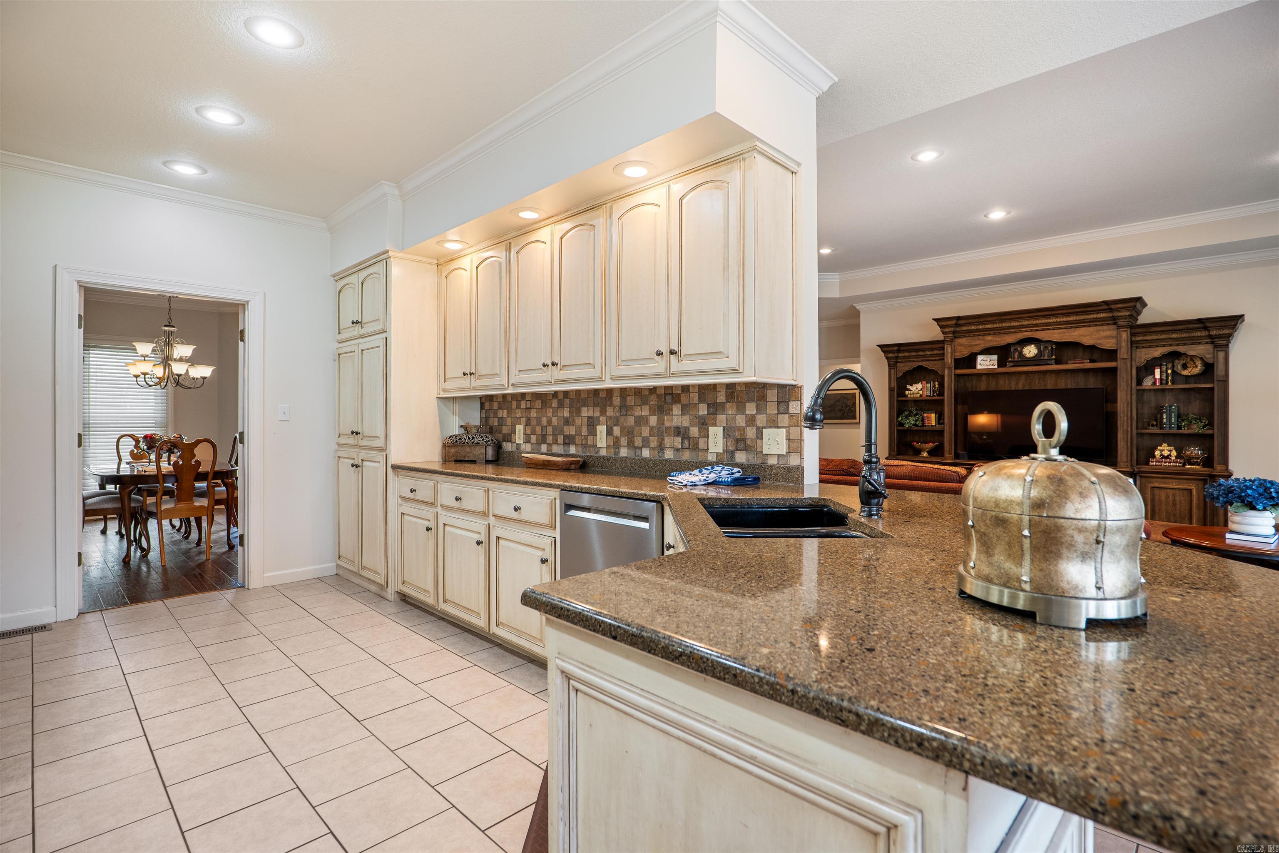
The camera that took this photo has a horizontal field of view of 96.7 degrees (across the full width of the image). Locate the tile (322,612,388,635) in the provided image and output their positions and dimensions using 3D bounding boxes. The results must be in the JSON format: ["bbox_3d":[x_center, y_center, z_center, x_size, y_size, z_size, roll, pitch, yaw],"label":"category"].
[{"bbox_3d":[-1.679,1.172,3.395,0.298,0.010,0.298,0,0,45],"label":"tile"}]

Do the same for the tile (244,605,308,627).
[{"bbox_3d":[-2.282,1.195,3.590,0.303,0.010,0.296,0,0,43],"label":"tile"}]

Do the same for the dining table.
[{"bbox_3d":[-4.779,0.774,5.752,1.960,0.760,1.070,0,0,43],"label":"dining table"}]

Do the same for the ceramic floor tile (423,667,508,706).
[{"bbox_3d":[-0.793,1.176,2.568,0.298,0.010,0.298,0,0,45],"label":"ceramic floor tile"}]

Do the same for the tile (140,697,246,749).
[{"bbox_3d":[-1.802,1.202,2.304,0.303,0.010,0.296,0,0,43],"label":"tile"}]

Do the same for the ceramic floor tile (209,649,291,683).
[{"bbox_3d":[-1.929,1.199,2.836,0.303,0.010,0.296,0,0,43],"label":"ceramic floor tile"}]

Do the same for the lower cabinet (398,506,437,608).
[{"bbox_3d":[-1.242,0.805,3.786,0.530,0.590,0.540,0,0,43],"label":"lower cabinet"}]

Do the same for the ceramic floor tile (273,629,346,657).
[{"bbox_3d":[-1.811,1.198,3.138,0.303,0.010,0.296,0,0,43],"label":"ceramic floor tile"}]

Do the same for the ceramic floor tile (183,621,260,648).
[{"bbox_3d":[-2.345,1.176,3.210,0.300,0.010,0.300,0,0,44],"label":"ceramic floor tile"}]

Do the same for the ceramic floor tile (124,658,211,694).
[{"bbox_3d":[-2.255,1.199,2.730,0.303,0.010,0.296,0,0,43],"label":"ceramic floor tile"}]

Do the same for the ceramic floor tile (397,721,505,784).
[{"bbox_3d":[-0.690,1.204,2.102,0.303,0.010,0.296,0,0,43],"label":"ceramic floor tile"}]

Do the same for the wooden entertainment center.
[{"bbox_3d":[4.253,-0.033,6.130,3.056,2.370,0.600,0,0,39],"label":"wooden entertainment center"}]

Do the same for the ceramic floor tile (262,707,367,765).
[{"bbox_3d":[-1.227,1.179,2.163,0.298,0.010,0.298,0,0,45],"label":"ceramic floor tile"}]

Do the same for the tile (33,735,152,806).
[{"bbox_3d":[-1.871,1.180,1.956,0.297,0.010,0.293,0,0,43],"label":"tile"}]

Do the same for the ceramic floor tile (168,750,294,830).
[{"bbox_3d":[-1.326,1.180,1.850,0.297,0.010,0.293,0,0,43],"label":"ceramic floor tile"}]

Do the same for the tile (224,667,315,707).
[{"bbox_3d":[-1.704,1.200,2.626,0.303,0.010,0.296,0,0,43],"label":"tile"}]

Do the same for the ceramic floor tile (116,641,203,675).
[{"bbox_3d":[-2.432,1.175,2.884,0.298,0.010,0.298,0,0,45],"label":"ceramic floor tile"}]

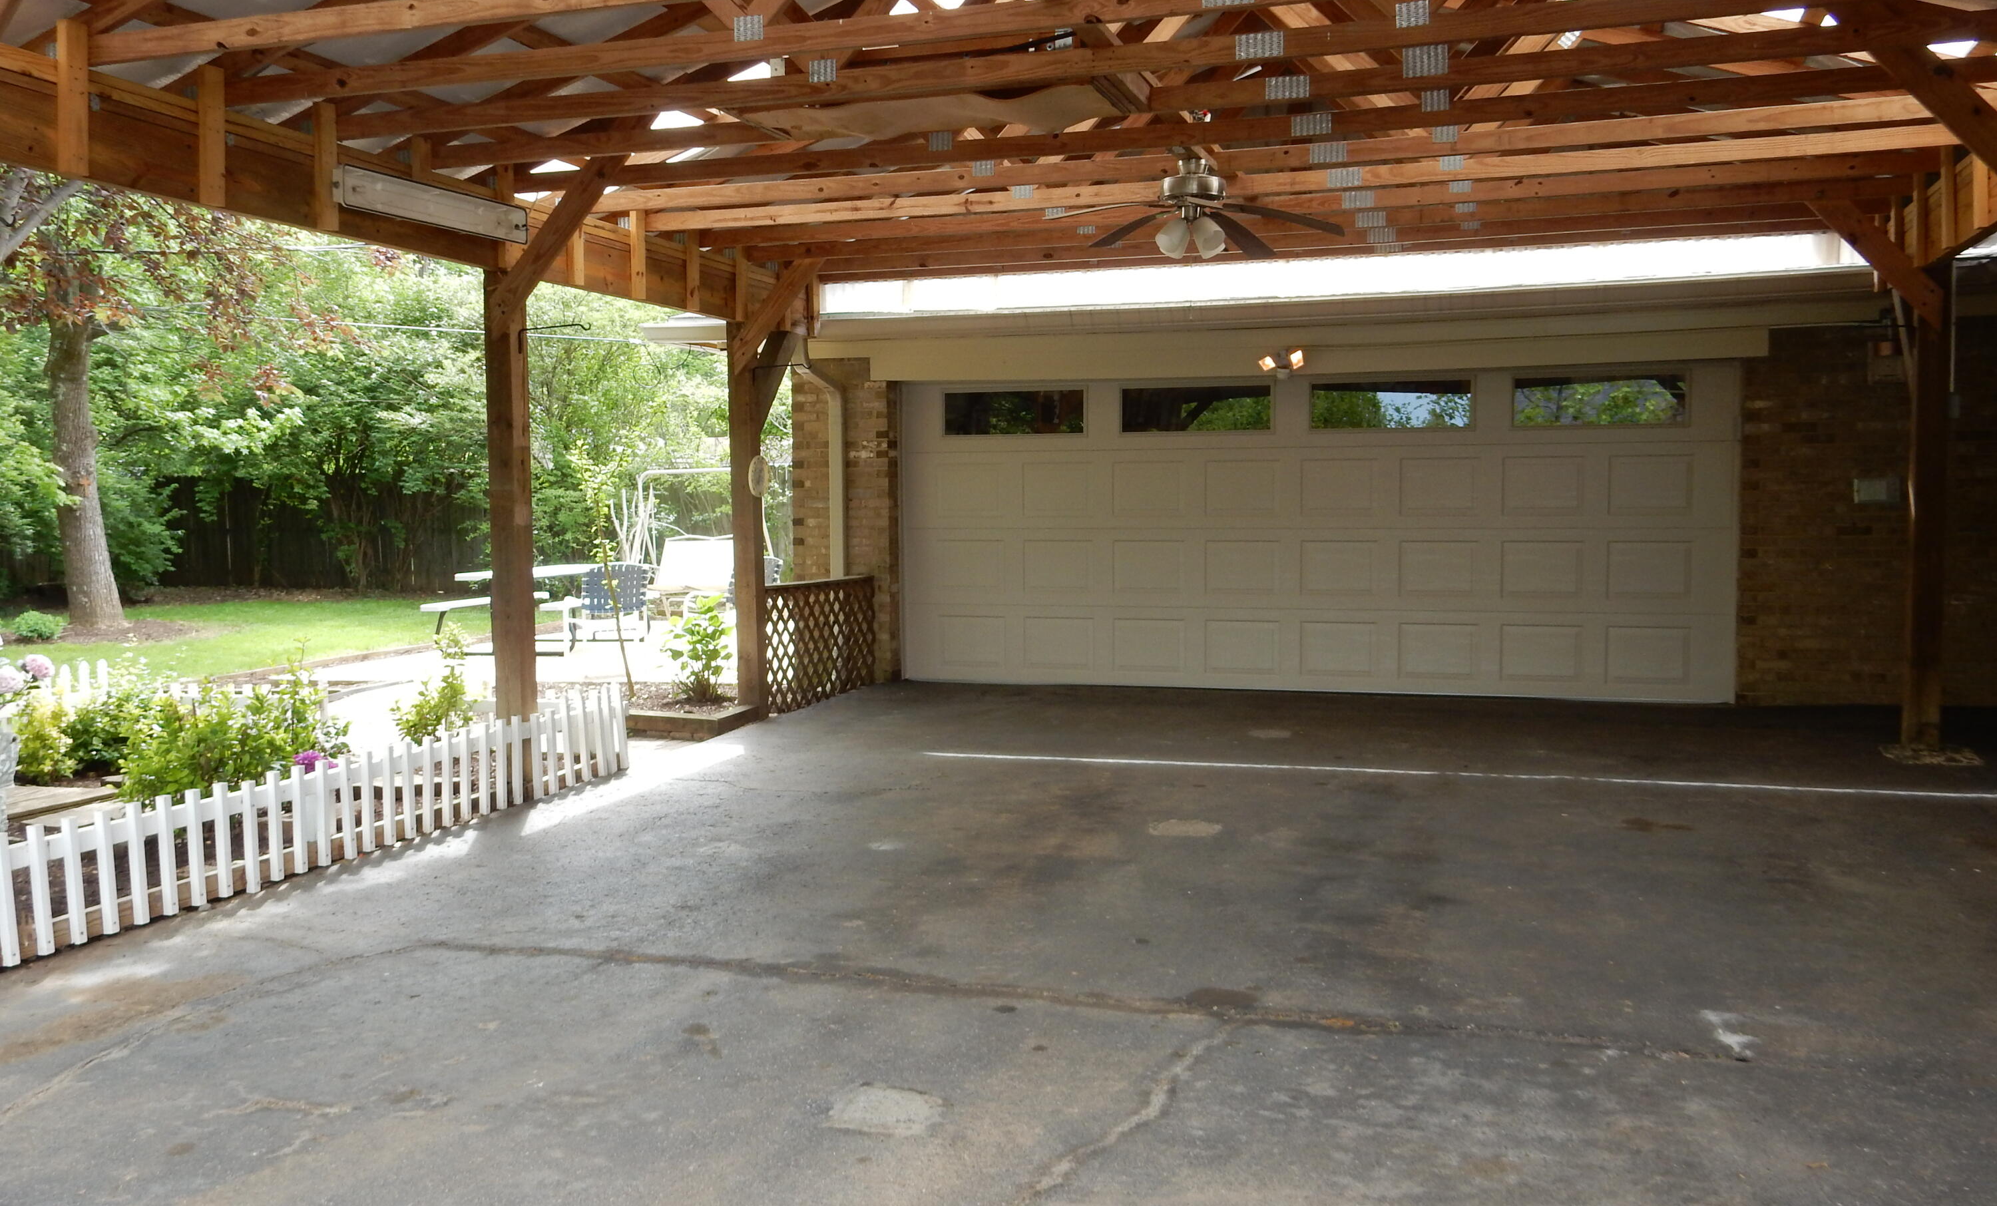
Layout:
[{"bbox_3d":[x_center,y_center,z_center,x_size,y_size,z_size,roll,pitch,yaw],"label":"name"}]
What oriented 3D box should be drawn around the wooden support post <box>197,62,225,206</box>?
[{"bbox_3d":[-2.741,-1.621,6.034,0.040,0.470,0.089,1,4,17],"label":"wooden support post"}]

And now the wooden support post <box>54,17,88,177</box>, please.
[{"bbox_3d":[-2.918,-1.584,5.452,0.040,0.470,0.089,1,4,17],"label":"wooden support post"}]

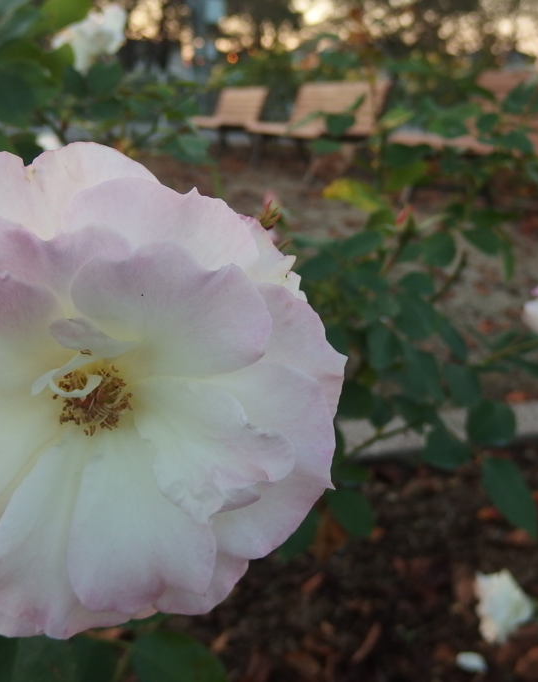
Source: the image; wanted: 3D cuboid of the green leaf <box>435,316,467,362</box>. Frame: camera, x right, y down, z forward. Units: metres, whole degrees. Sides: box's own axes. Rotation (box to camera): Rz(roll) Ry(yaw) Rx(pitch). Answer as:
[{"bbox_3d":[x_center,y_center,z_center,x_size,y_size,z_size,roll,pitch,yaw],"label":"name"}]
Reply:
[{"bbox_3d":[0.116,-0.001,0.470,0.020,0.029,0.014,3,19,14],"label":"green leaf"}]

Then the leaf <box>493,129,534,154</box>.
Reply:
[{"bbox_3d":[0.205,-0.168,0.620,0.029,0.019,0.024,6,19,17],"label":"leaf"}]

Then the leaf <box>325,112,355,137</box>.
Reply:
[{"bbox_3d":[0.062,-0.188,0.640,0.025,0.019,0.018,2,18,5],"label":"leaf"}]

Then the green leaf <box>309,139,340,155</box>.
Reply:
[{"bbox_3d":[0.049,-0.169,0.640,0.027,0.012,0.024,1,18,4],"label":"green leaf"}]

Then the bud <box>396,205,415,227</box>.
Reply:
[{"bbox_3d":[0.087,-0.077,0.470,0.014,0.018,0.013,2,19,10],"label":"bud"}]

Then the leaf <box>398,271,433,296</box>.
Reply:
[{"bbox_3d":[0.093,-0.037,0.470,0.023,0.017,0.013,2,19,11],"label":"leaf"}]

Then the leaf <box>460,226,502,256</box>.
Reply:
[{"bbox_3d":[0.164,-0.077,0.570,0.028,0.018,0.024,5,19,15],"label":"leaf"}]

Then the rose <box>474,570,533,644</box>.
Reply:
[{"bbox_3d":[0.287,0.322,0.900,0.059,0.050,0.060,7,19,20],"label":"rose"}]

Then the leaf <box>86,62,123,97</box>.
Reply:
[{"bbox_3d":[-0.118,-0.188,0.530,0.027,0.027,0.013,-5,19,-11],"label":"leaf"}]

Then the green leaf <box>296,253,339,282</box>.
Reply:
[{"bbox_3d":[0.031,-0.047,0.470,0.028,0.019,0.014,0,18,4],"label":"green leaf"}]

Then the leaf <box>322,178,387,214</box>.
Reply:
[{"bbox_3d":[0.065,-0.110,0.560,0.048,0.023,0.028,2,18,6],"label":"leaf"}]

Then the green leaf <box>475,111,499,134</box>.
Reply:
[{"bbox_3d":[0.145,-0.144,0.490,0.016,0.015,0.010,4,19,15],"label":"green leaf"}]

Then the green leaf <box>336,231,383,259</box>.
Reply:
[{"bbox_3d":[0.067,-0.072,0.550,0.034,0.015,0.026,2,18,7],"label":"green leaf"}]

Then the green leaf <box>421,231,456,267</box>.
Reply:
[{"bbox_3d":[0.108,-0.059,0.470,0.022,0.023,0.012,3,19,13],"label":"green leaf"}]

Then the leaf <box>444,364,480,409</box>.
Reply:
[{"bbox_3d":[0.144,0.033,0.550,0.025,0.027,0.018,5,19,15],"label":"leaf"}]

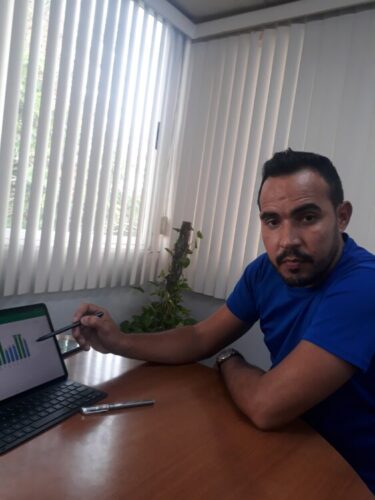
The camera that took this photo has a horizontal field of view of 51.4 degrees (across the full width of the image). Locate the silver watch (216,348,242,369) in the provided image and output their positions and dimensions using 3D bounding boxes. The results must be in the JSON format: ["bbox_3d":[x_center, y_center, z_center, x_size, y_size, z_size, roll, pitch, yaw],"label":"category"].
[{"bbox_3d":[0.106,0.267,0.930,0.062,0.055,0.043,-34,6,-5],"label":"silver watch"}]

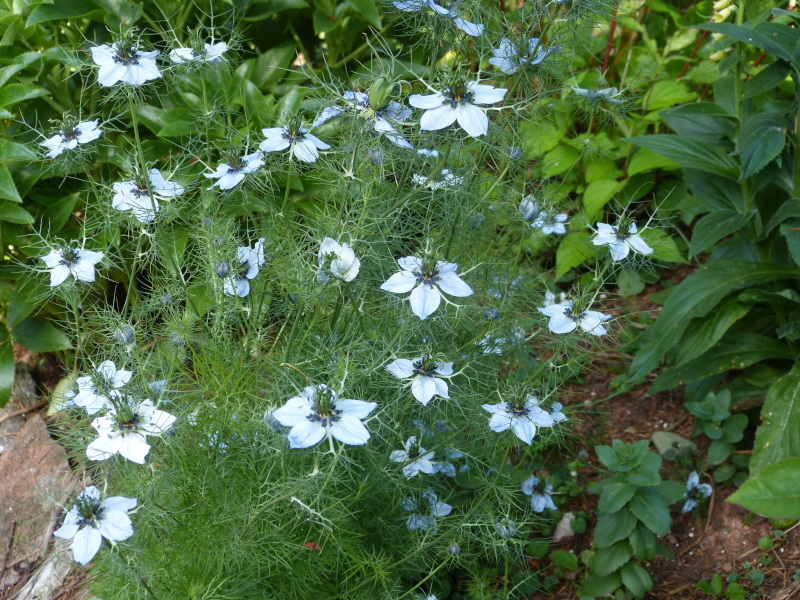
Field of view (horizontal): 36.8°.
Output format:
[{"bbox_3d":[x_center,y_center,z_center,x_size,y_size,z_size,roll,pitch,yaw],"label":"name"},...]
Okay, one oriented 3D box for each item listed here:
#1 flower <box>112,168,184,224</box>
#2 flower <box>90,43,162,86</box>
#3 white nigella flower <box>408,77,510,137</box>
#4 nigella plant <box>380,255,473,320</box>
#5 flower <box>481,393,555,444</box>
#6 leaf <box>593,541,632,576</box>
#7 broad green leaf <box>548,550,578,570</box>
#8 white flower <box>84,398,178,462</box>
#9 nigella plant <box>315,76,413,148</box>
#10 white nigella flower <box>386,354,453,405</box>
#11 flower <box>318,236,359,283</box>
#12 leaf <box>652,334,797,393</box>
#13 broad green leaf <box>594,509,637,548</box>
[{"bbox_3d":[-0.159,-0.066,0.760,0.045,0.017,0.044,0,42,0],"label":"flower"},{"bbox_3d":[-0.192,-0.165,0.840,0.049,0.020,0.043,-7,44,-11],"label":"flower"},{"bbox_3d":[0.031,-0.101,0.640,0.051,0.021,0.047,0,42,0],"label":"white nigella flower"},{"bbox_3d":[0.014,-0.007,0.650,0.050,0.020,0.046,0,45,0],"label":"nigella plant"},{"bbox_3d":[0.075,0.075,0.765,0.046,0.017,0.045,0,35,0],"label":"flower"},{"bbox_3d":[0.191,0.232,1.080,0.040,0.009,0.025,-34,62,-12],"label":"leaf"},{"bbox_3d":[0.155,0.247,1.140,0.029,0.009,0.023,13,32,21],"label":"broad green leaf"},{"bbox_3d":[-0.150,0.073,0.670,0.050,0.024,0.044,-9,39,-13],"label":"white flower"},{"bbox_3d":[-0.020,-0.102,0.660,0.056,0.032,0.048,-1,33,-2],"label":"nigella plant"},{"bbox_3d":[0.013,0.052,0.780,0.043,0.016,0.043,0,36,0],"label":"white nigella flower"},{"bbox_3d":[-0.039,-0.026,0.780,0.028,0.028,0.025,14,28,27],"label":"flower"},{"bbox_3d":[0.268,0.052,1.000,0.125,0.030,0.045,-14,34,-5],"label":"leaf"},{"bbox_3d":[0.188,0.200,1.050,0.040,0.009,0.026,-34,63,-11],"label":"broad green leaf"}]

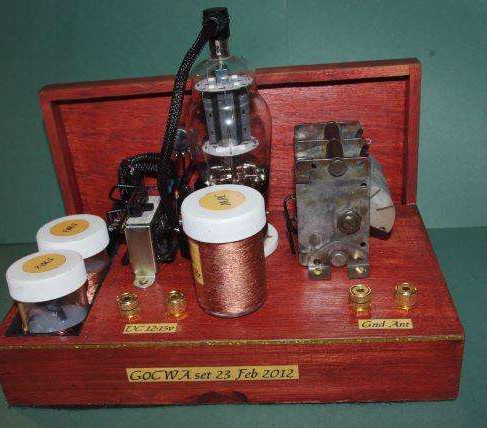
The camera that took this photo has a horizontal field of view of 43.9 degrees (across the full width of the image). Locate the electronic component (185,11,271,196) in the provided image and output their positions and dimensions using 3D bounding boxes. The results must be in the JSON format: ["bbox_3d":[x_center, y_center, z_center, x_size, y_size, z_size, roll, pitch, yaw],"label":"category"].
[{"bbox_3d":[-0.008,-0.043,0.360,0.050,0.138,0.050,-3,28,6],"label":"electronic component"}]

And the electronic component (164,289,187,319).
[{"bbox_3d":[-0.037,0.050,0.333,0.011,0.011,0.011,-3,28,6],"label":"electronic component"}]

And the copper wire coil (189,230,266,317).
[{"bbox_3d":[-0.008,0.025,0.333,0.040,0.048,0.040,-5,28,3],"label":"copper wire coil"}]

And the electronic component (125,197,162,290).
[{"bbox_3d":[-0.058,0.017,0.370,0.015,0.038,0.047,-3,28,6],"label":"electronic component"}]

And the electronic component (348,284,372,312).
[{"bbox_3d":[0.062,0.045,0.322,0.011,0.011,0.011,-3,28,6],"label":"electronic component"}]

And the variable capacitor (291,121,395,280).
[{"bbox_3d":[0.059,-0.010,0.362,0.060,0.070,0.069,-3,28,6],"label":"variable capacitor"}]

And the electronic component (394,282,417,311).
[{"bbox_3d":[0.085,0.044,0.319,0.011,0.011,0.011,-3,28,6],"label":"electronic component"}]

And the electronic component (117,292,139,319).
[{"bbox_3d":[-0.063,0.051,0.336,0.011,0.011,0.011,-3,28,6],"label":"electronic component"}]

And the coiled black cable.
[{"bbox_3d":[-0.031,-0.048,0.356,0.049,0.131,0.021,-3,28,6],"label":"coiled black cable"}]

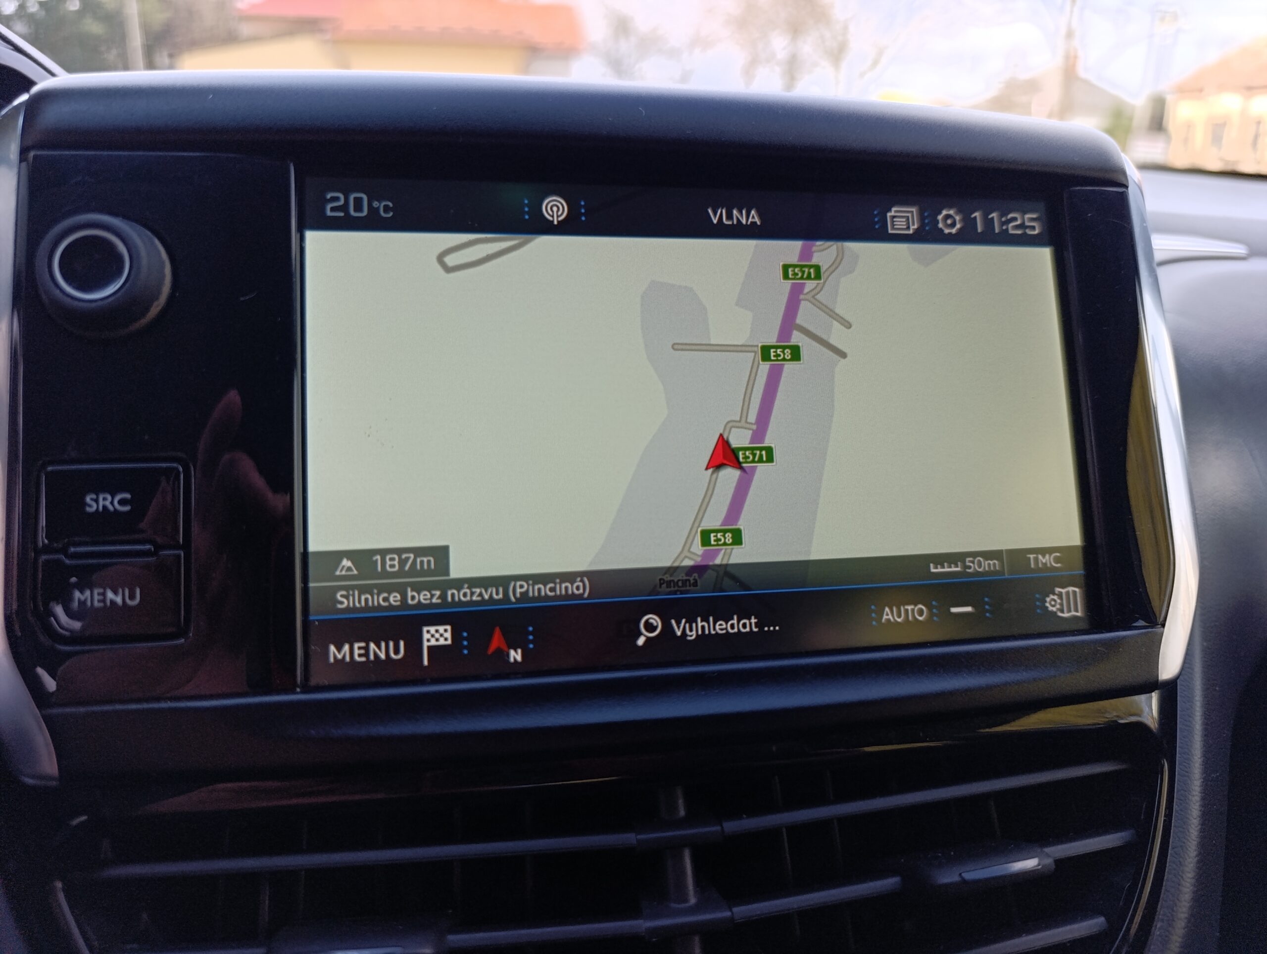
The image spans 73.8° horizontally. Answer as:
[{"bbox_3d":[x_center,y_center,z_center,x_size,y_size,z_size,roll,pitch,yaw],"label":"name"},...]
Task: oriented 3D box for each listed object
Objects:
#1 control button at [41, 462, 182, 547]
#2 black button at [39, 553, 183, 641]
[{"bbox_3d":[-0.087,0.005,0.142,0.021,0.013,0.004,-2,-6,-11],"label":"control button"},{"bbox_3d":[-0.086,0.020,0.141,0.022,0.014,0.004,-2,-6,-11],"label":"black button"}]

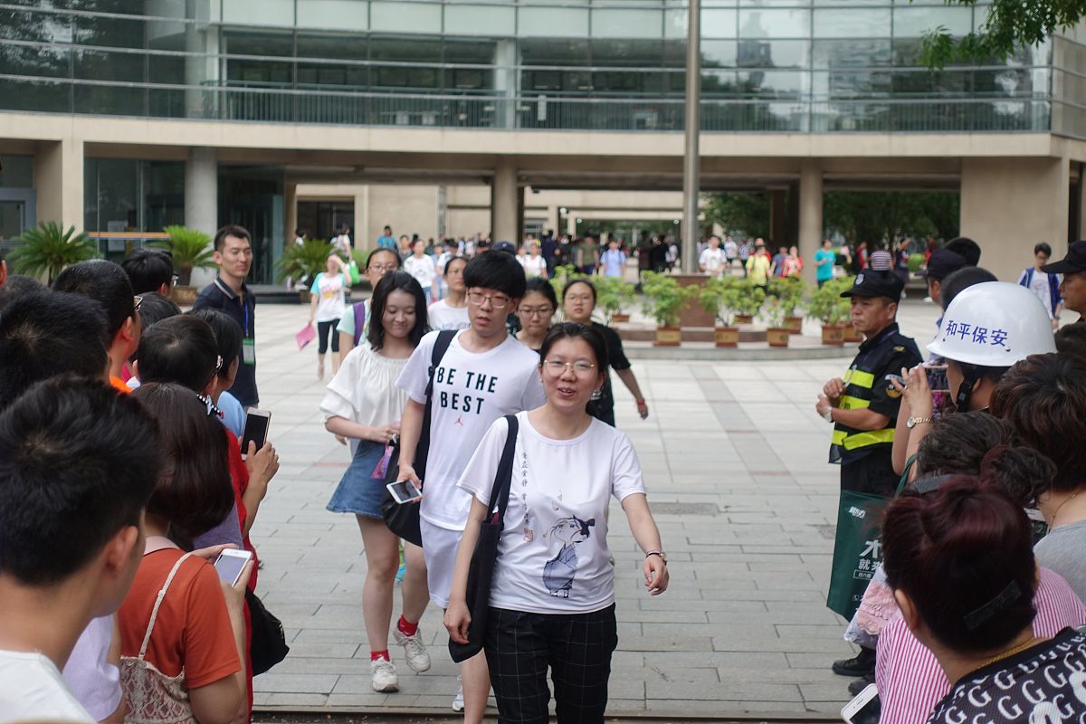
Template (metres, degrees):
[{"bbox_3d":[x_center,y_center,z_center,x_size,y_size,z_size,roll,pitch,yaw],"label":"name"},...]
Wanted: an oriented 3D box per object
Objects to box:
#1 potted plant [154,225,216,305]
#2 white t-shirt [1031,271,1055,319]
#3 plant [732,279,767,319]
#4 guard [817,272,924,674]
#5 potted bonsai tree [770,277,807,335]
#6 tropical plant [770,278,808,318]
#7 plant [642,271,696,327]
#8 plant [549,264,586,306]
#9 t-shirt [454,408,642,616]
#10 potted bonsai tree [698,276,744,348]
[{"bbox_3d":[-8.752,-2.373,51.500,1.620,1.950,1.550,1,3,2],"label":"potted plant"},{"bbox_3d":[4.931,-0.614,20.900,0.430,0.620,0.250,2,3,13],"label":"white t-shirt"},{"bbox_3d":[3.640,-1.149,37.500,0.670,0.710,0.650,0,4,0],"label":"plant"},{"bbox_3d":[1.328,0.469,8.473,0.380,1.675,0.470,-1,4,-30],"label":"guard"},{"bbox_3d":[4.273,-0.998,36.781,0.670,1.020,0.650,1,3,0],"label":"potted bonsai tree"},{"bbox_3d":[4.279,-1.127,36.774,0.660,0.680,0.640,1,3,0],"label":"tropical plant"},{"bbox_3d":[1.788,-0.891,29.900,0.780,0.800,0.740,0,4,0],"label":"plant"},{"bbox_3d":[0.399,-1.142,32.700,0.660,0.780,0.620,1,3,2],"label":"plant"},{"bbox_3d":[0.028,0.446,6.250,0.550,0.580,0.290,0,4,-2],"label":"t-shirt"},{"bbox_3d":[2.594,-0.733,30.800,0.700,1.060,0.640,1,3,2],"label":"potted bonsai tree"}]

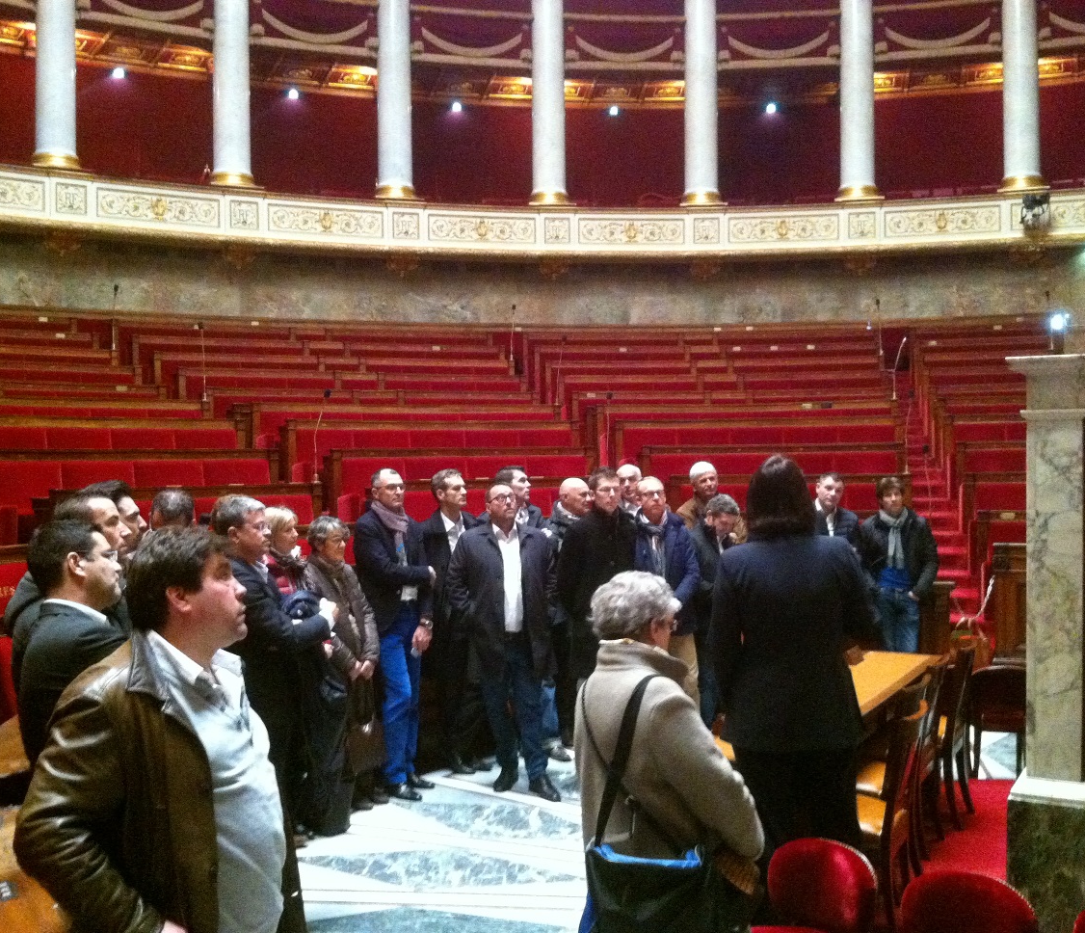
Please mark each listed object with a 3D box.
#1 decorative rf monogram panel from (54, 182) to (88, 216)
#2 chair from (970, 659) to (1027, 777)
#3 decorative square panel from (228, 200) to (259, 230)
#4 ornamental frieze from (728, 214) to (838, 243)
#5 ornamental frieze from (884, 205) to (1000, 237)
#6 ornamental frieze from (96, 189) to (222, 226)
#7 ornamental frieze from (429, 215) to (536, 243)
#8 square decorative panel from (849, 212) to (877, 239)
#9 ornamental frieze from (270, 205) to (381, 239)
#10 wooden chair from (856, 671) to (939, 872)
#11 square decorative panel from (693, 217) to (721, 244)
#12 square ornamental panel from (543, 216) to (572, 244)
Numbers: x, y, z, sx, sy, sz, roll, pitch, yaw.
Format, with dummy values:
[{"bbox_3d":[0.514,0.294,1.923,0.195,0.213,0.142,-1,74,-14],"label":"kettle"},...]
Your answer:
[{"bbox_3d":[-6.168,-3.495,16.485,0.393,0.396,0.090,-1,1,-37],"label":"decorative rf monogram panel"},{"bbox_3d":[2.620,1.455,7.100,0.440,0.730,0.460,0,1,25],"label":"chair"},{"bbox_3d":[-4.574,-3.857,19.389,0.428,0.414,0.060,-1,0,-28],"label":"decorative square panel"},{"bbox_3d":[4.066,-3.998,21.208,1.812,0.414,0.060,-1,0,5],"label":"ornamental frieze"},{"bbox_3d":[5.891,-3.618,18.590,1.640,0.396,0.090,0,1,18],"label":"ornamental frieze"},{"bbox_3d":[-5.696,-3.832,18.723,1.812,0.414,0.060,-1,0,-33],"label":"ornamental frieze"},{"bbox_3d":[-0.900,-3.562,18.902,1.640,0.396,0.090,-1,1,-12],"label":"ornamental frieze"},{"bbox_3d":[4.802,-3.611,18.891,0.393,0.396,0.090,0,1,13],"label":"square decorative panel"},{"bbox_3d":[-3.422,-3.871,19.946,1.812,0.414,0.060,-1,0,-24],"label":"ornamental frieze"},{"bbox_3d":[1.508,1.384,5.890,0.540,0.890,0.460,-1,0,28],"label":"wooden chair"},{"bbox_3d":[2.780,-3.968,21.266,0.428,0.414,0.060,-1,0,0],"label":"square decorative panel"},{"bbox_3d":[0.257,-3.927,21.048,0.428,0.414,0.060,-1,0,-10],"label":"square ornamental panel"}]

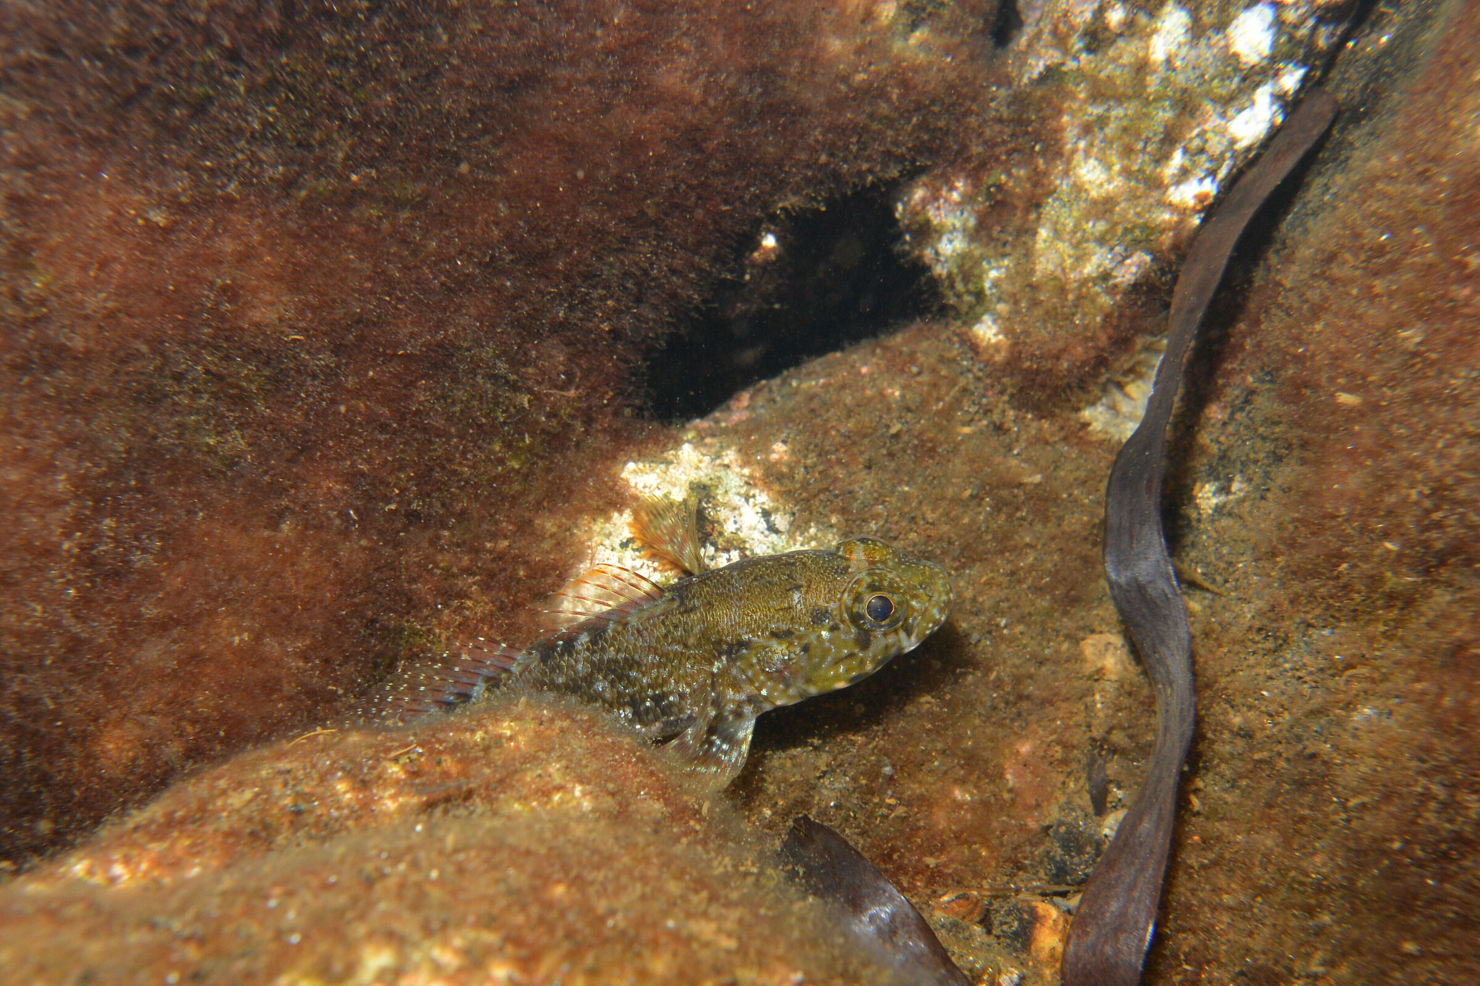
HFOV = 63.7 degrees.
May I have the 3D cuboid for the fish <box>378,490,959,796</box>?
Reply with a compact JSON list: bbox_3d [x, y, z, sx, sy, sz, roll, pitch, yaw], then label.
[{"bbox_3d":[-0.017,0.025,0.162,0.098,0.027,0.033,-17,42,7],"label":"fish"}]

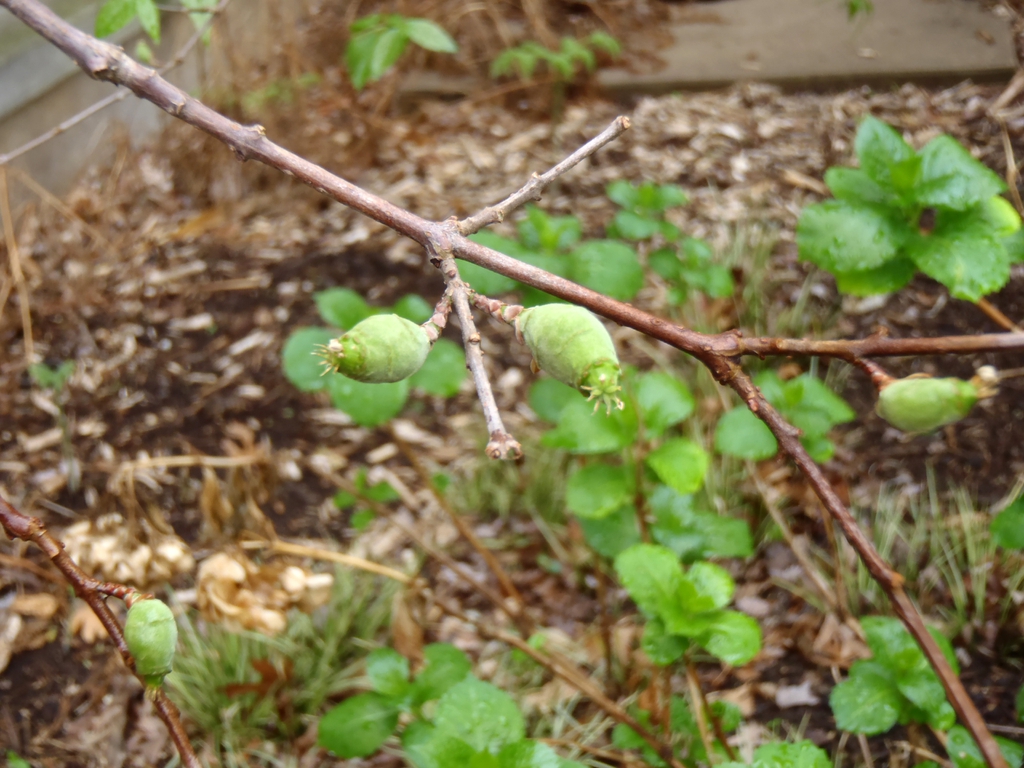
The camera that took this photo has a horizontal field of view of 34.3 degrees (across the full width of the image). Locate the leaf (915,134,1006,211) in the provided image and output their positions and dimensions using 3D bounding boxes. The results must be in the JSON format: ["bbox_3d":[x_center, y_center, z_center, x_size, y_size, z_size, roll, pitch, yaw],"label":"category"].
[{"bbox_3d":[0.395,-0.186,1.460,0.081,0.018,0.065,-6,64,-6],"label":"leaf"}]

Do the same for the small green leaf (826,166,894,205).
[{"bbox_3d":[0.313,-0.176,1.480,0.066,0.013,0.043,18,54,21],"label":"small green leaf"}]

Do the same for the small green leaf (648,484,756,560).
[{"bbox_3d":[0.133,0.099,1.170,0.073,0.014,0.051,19,54,10],"label":"small green leaf"}]

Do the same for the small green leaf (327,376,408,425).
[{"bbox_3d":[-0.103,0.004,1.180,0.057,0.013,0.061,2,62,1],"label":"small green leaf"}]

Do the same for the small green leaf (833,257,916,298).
[{"bbox_3d":[0.320,-0.100,1.460,0.074,0.014,0.051,-14,53,-4],"label":"small green leaf"}]

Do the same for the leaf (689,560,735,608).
[{"bbox_3d":[0.125,0.126,1.040,0.031,0.007,0.026,-36,73,-28],"label":"leaf"}]

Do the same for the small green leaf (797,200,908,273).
[{"bbox_3d":[0.257,-0.111,1.250,0.085,0.029,0.057,0,38,0],"label":"small green leaf"}]

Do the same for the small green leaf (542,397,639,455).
[{"bbox_3d":[0.053,0.027,1.130,0.070,0.015,0.047,-24,56,-18],"label":"small green leaf"}]

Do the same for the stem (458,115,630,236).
[{"bbox_3d":[0.007,-0.052,0.417,0.052,0.007,0.007,-32,6,17],"label":"stem"}]

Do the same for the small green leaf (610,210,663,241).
[{"bbox_3d":[0.123,-0.158,1.650,0.054,0.012,0.040,-18,44,-19],"label":"small green leaf"}]

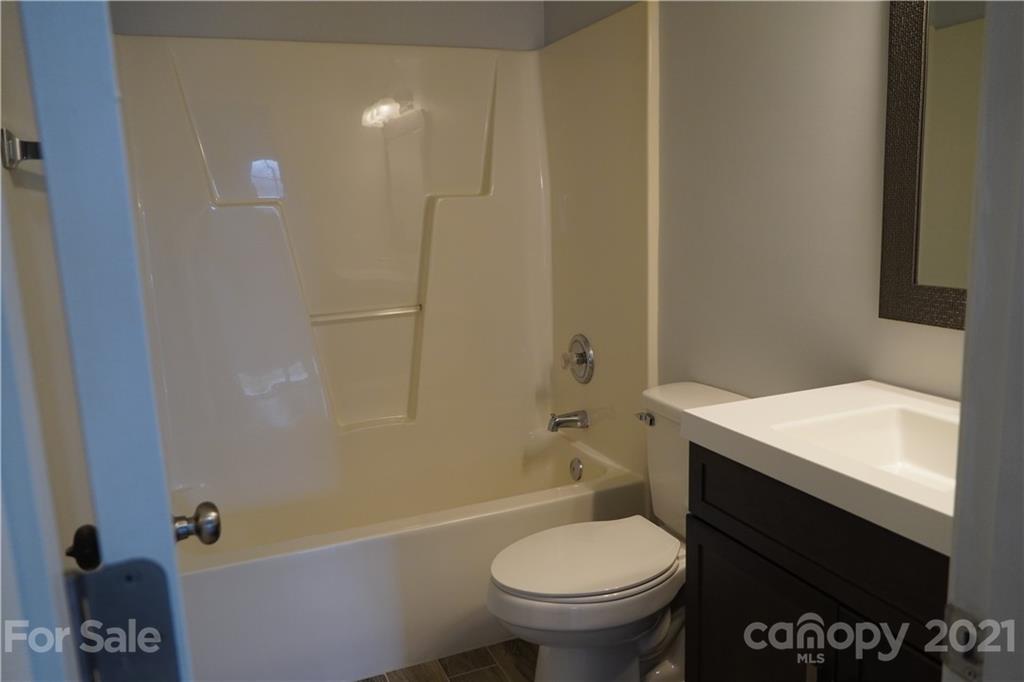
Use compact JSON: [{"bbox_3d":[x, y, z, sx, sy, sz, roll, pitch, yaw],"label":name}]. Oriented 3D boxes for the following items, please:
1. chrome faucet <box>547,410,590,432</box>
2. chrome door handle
[{"bbox_3d":[0.202,0.289,2.756,0.143,0.072,0.057,-7,11,-22],"label":"chrome faucet"},{"bbox_3d":[-0.396,0.229,0.952,0.062,0.059,0.059,-7,11,-25],"label":"chrome door handle"}]

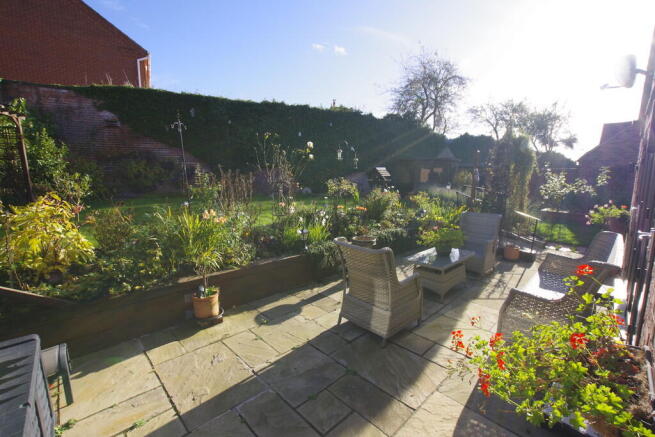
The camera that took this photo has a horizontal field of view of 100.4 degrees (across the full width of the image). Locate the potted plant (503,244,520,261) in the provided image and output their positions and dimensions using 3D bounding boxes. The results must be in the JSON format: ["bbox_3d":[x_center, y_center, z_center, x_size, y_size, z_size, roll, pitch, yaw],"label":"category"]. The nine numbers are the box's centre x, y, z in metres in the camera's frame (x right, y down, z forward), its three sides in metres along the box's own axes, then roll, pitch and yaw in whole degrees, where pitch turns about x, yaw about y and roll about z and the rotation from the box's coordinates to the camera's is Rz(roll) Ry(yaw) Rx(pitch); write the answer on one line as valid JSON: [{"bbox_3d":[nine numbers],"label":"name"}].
[{"bbox_3d":[3.935,0.698,5.789,0.290,0.300,0.290,0,7,0],"label":"potted plant"}]

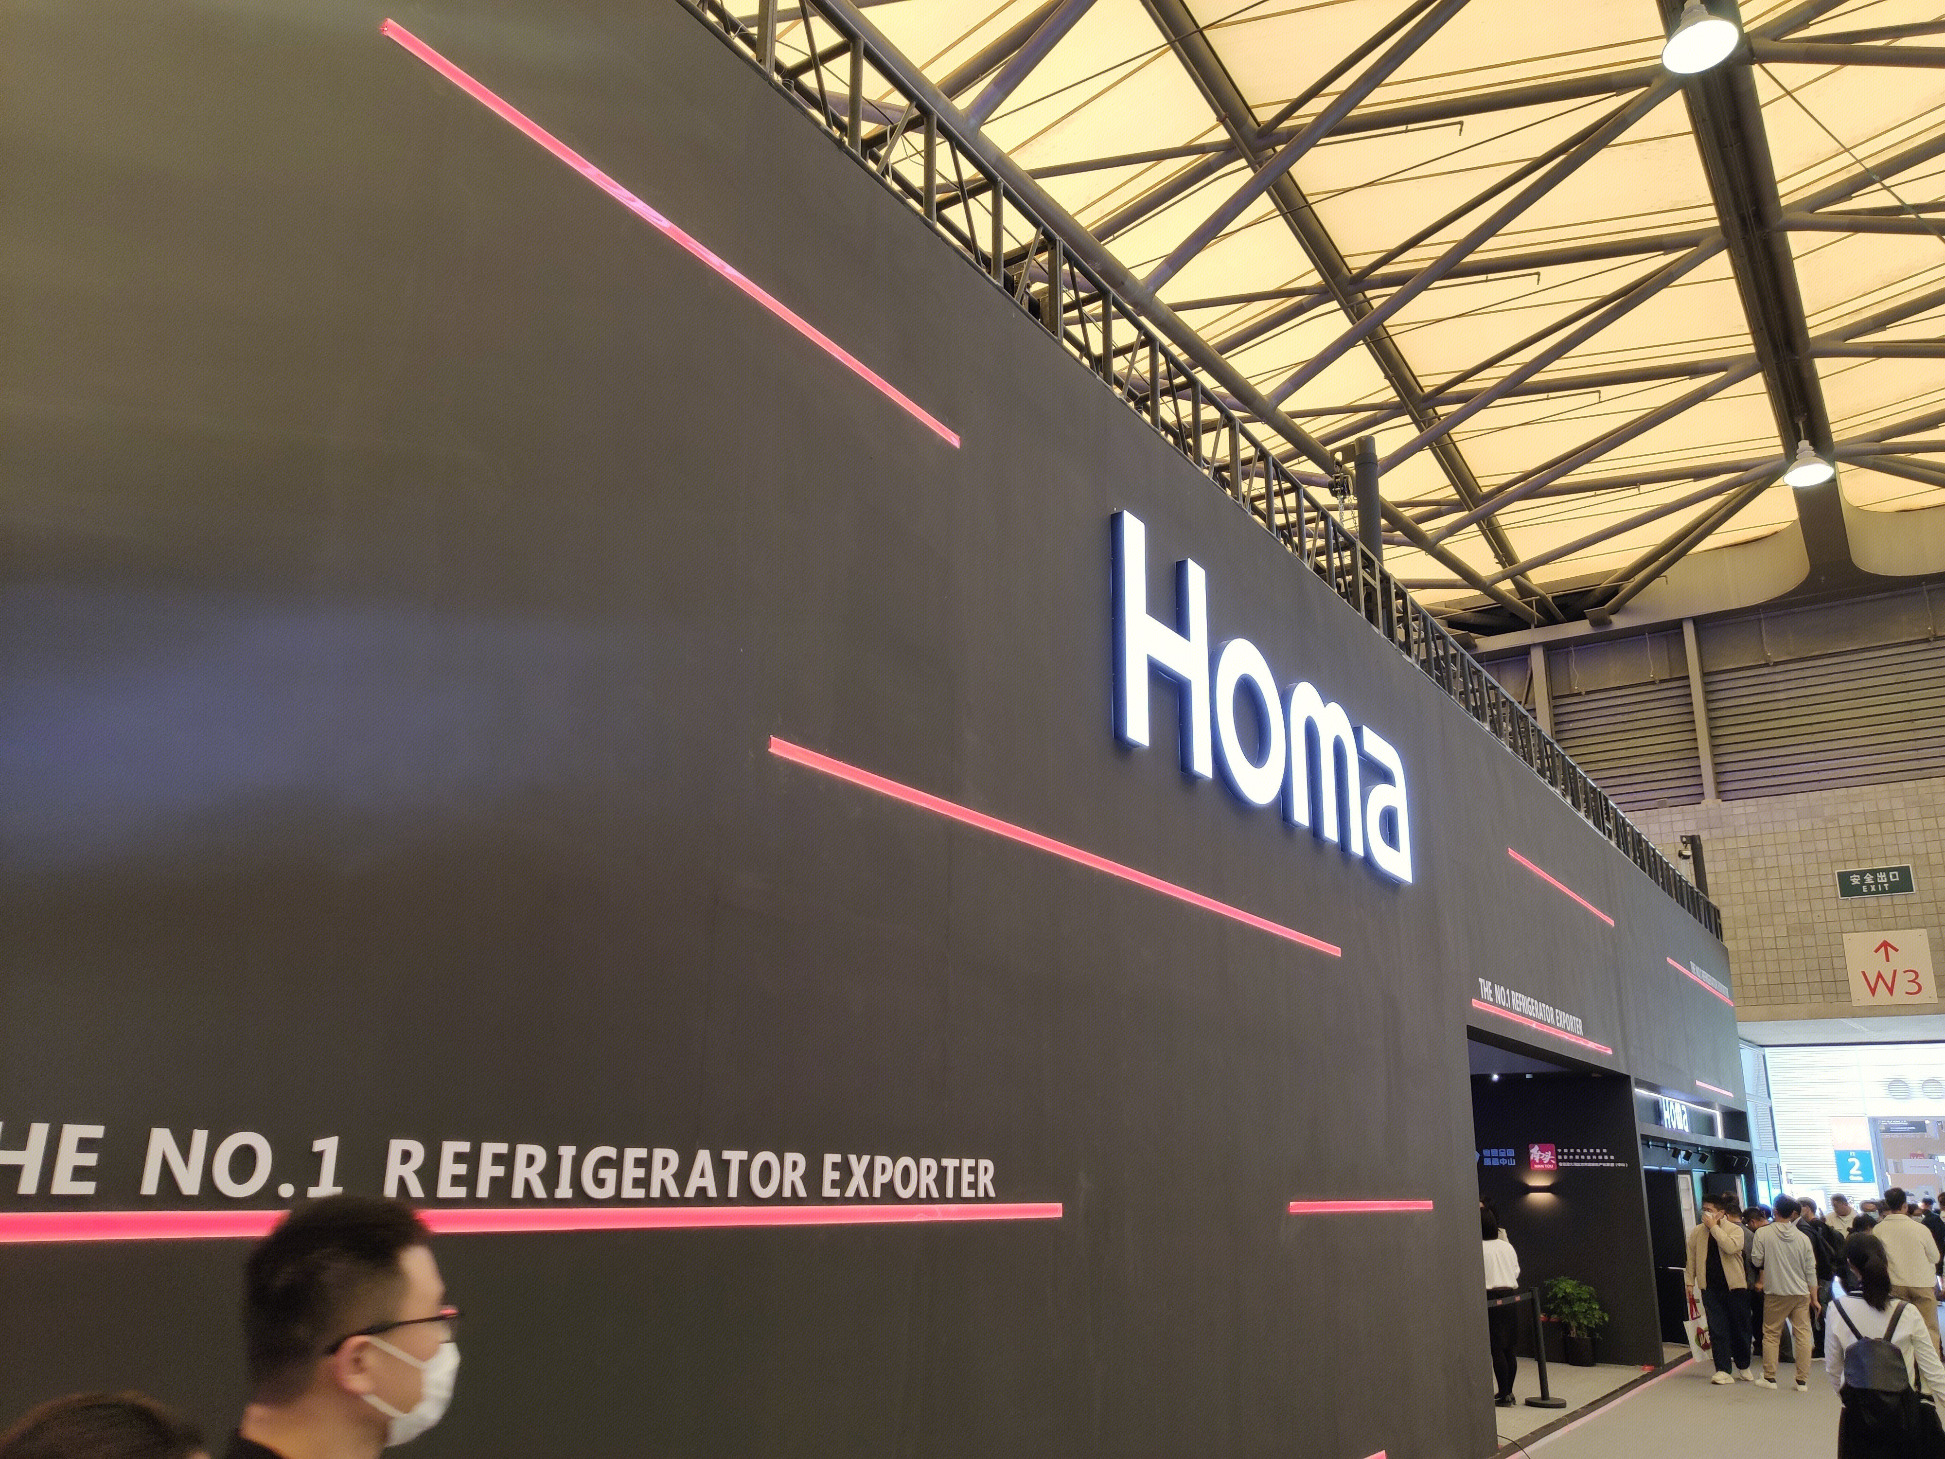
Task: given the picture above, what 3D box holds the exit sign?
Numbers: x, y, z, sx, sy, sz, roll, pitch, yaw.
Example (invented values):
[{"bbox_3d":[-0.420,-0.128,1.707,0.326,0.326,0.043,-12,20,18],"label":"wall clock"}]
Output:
[{"bbox_3d":[15.347,2.586,24.843,1.116,0.503,0.080,-10,-20,32],"label":"exit sign"}]

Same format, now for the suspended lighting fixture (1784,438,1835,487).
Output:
[{"bbox_3d":[12.855,-4.176,22.524,0.660,0.580,0.660,-10,-20,32],"label":"suspended lighting fixture"}]

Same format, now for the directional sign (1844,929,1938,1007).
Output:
[{"bbox_3d":[15.334,3.981,24.432,1.214,1.214,0.040,-10,-20,32],"label":"directional sign"}]

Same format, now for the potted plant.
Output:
[{"bbox_3d":[6.229,6.078,15.034,0.617,0.835,0.580,-10,-20,32],"label":"potted plant"}]

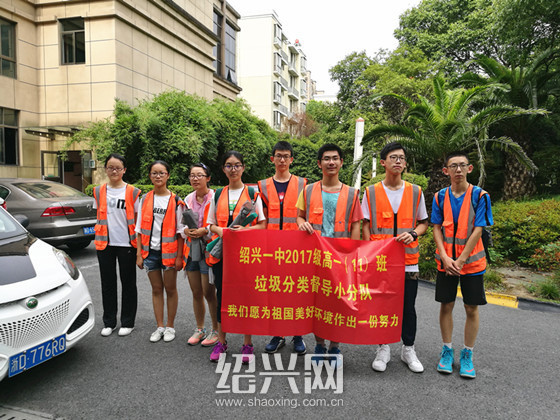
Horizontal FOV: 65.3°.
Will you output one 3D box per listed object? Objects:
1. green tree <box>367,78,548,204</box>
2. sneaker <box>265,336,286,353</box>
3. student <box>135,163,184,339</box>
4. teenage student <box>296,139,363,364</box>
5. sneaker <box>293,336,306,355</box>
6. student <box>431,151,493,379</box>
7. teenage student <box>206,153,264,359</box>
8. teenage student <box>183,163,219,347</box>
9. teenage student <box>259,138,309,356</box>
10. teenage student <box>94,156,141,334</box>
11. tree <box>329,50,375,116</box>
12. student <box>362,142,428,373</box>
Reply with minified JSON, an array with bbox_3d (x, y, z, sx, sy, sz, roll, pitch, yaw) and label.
[{"bbox_3d":[3.545,-1.082,9.087,3.800,3.288,3.700,1,4,0],"label":"green tree"},{"bbox_3d":[-0.039,1.146,3.813,0.100,0.115,0.275,2,4,25],"label":"sneaker"},{"bbox_3d":[-1.065,0.367,4.018,0.440,1.626,0.290,0,4,-5],"label":"student"},{"bbox_3d":[0.395,0.351,3.497,0.530,1.755,0.370,1,4,3],"label":"teenage student"},{"bbox_3d":[0.169,1.149,3.806,0.108,0.115,0.285,0,4,-7],"label":"sneaker"},{"bbox_3d":[1.417,0.397,3.384,0.480,1.704,0.360,2,4,21],"label":"student"},{"bbox_3d":[-0.341,0.366,3.604,0.490,1.695,0.370,1,4,7],"label":"teenage student"},{"bbox_3d":[-0.685,0.387,3.909,0.400,1.608,0.360,1,4,12],"label":"teenage student"},{"bbox_3d":[0.038,0.310,3.750,0.470,1.795,0.330,1,4,0],"label":"teenage student"},{"bbox_3d":[-1.511,0.317,4.100,0.430,1.675,0.290,0,4,-8],"label":"teenage student"},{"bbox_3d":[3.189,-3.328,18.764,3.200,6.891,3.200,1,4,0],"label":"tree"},{"bbox_3d":[0.926,0.356,3.454,0.500,1.765,0.340,2,4,14],"label":"student"}]

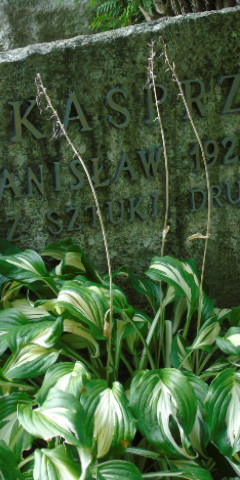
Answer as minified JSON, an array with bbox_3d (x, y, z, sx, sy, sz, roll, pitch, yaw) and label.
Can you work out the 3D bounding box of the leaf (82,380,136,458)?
[{"bbox_3d":[-0.014,0.245,1.790,0.071,0.089,0.070,-2,17,5],"label":"leaf"}]

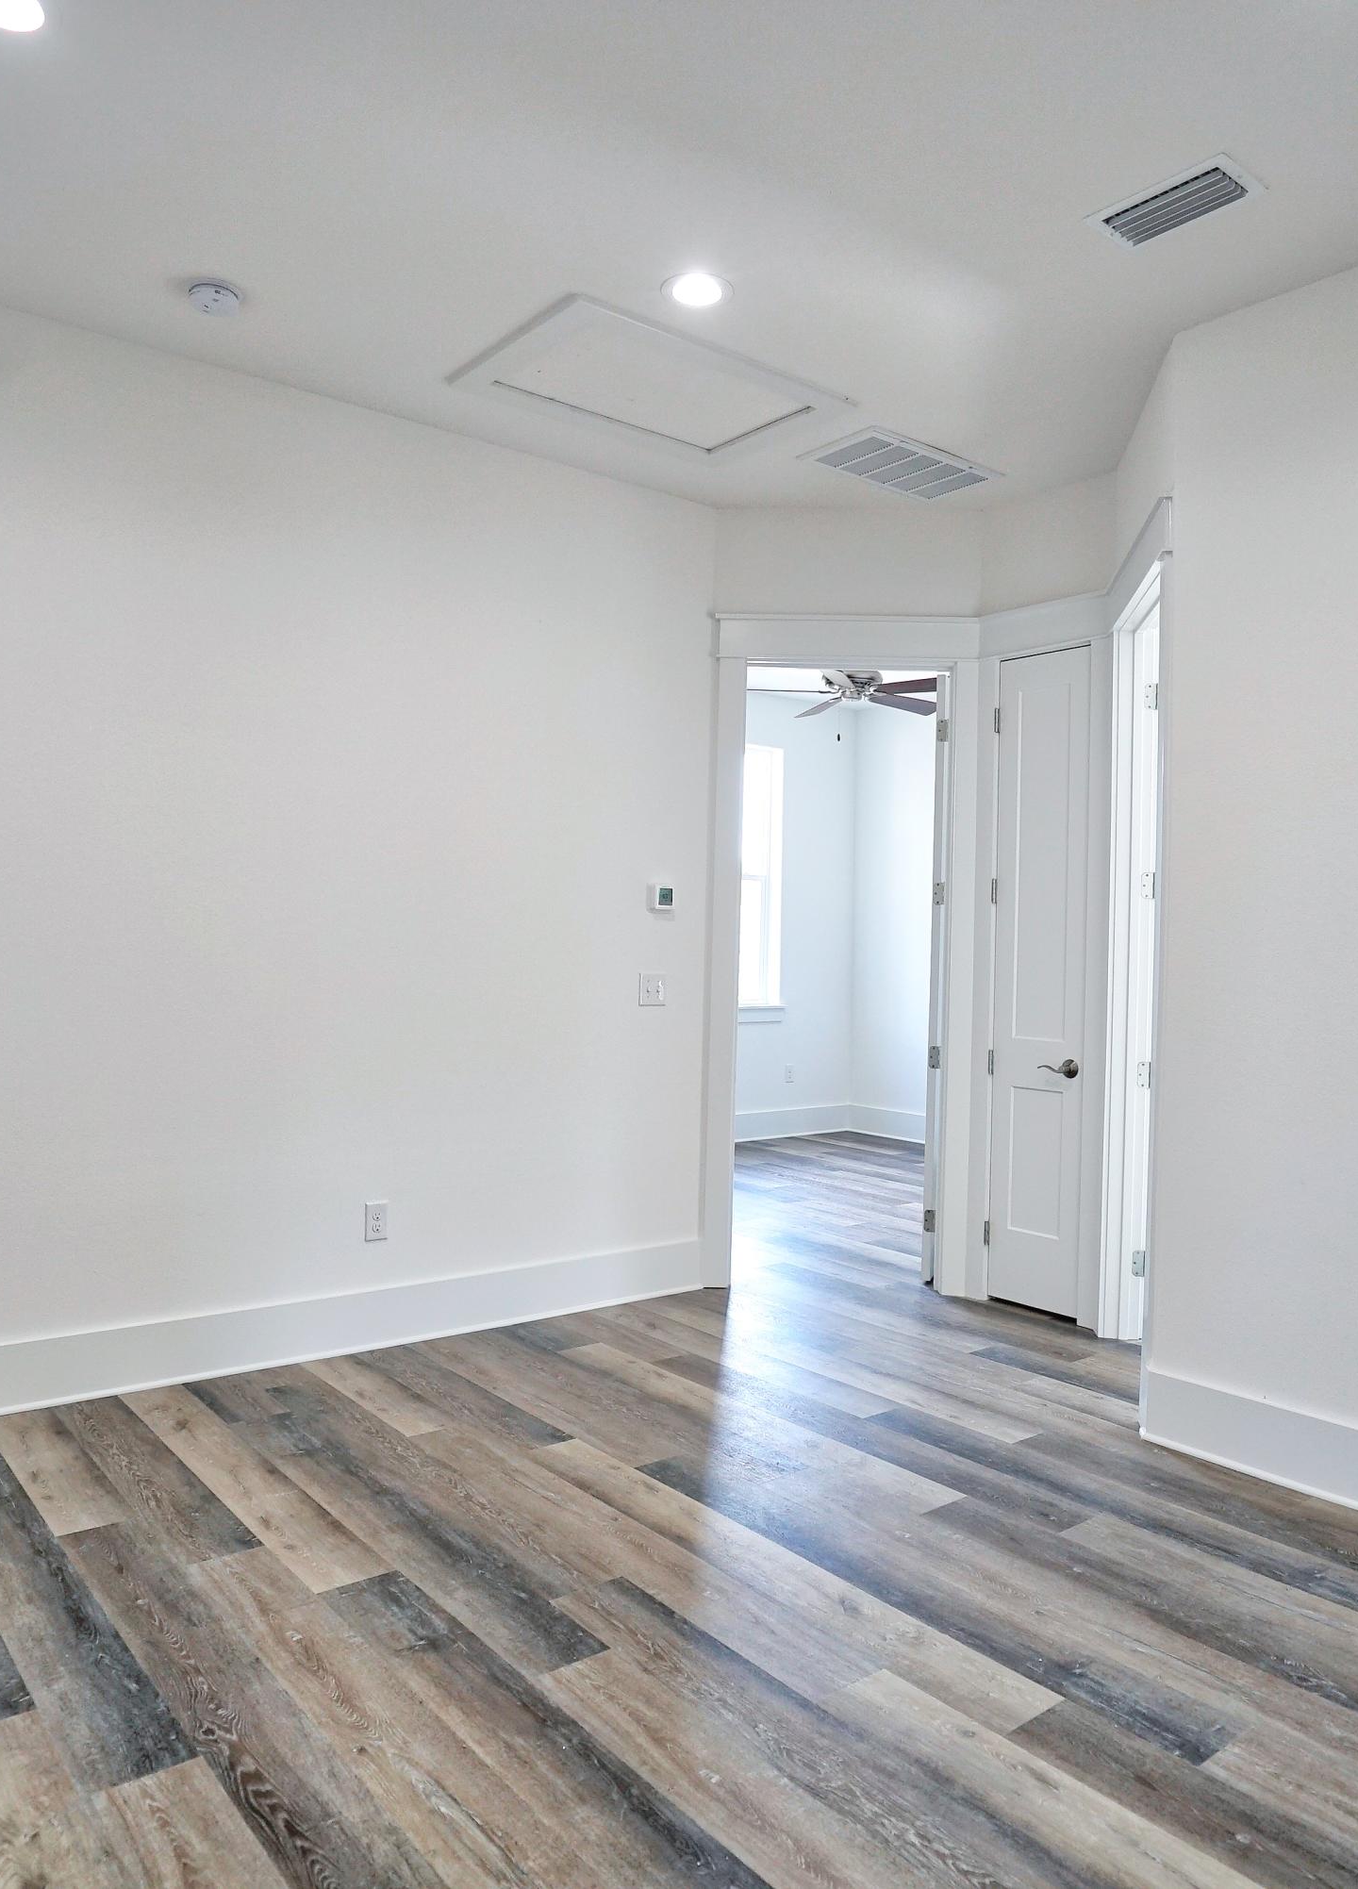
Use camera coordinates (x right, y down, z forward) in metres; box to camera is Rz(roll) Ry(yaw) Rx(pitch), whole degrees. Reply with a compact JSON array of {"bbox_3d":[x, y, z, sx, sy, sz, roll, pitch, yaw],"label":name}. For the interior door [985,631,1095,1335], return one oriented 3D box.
[{"bbox_3d":[1.340,0.126,4.654,0.040,2.430,0.398,1,0,-40],"label":"interior door"}]

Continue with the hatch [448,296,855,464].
[{"bbox_3d":[-0.077,-1.706,3.916,1.060,0.028,0.695,1,0,-38],"label":"hatch"}]

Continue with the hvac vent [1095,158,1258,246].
[{"bbox_3d":[1.137,-1.683,2.885,0.197,0.025,0.330,1,0,-39],"label":"hvac vent"}]

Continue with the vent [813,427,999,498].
[{"bbox_3d":[0.803,-1.685,4.486,0.670,0.025,0.355,1,0,-38],"label":"vent"}]

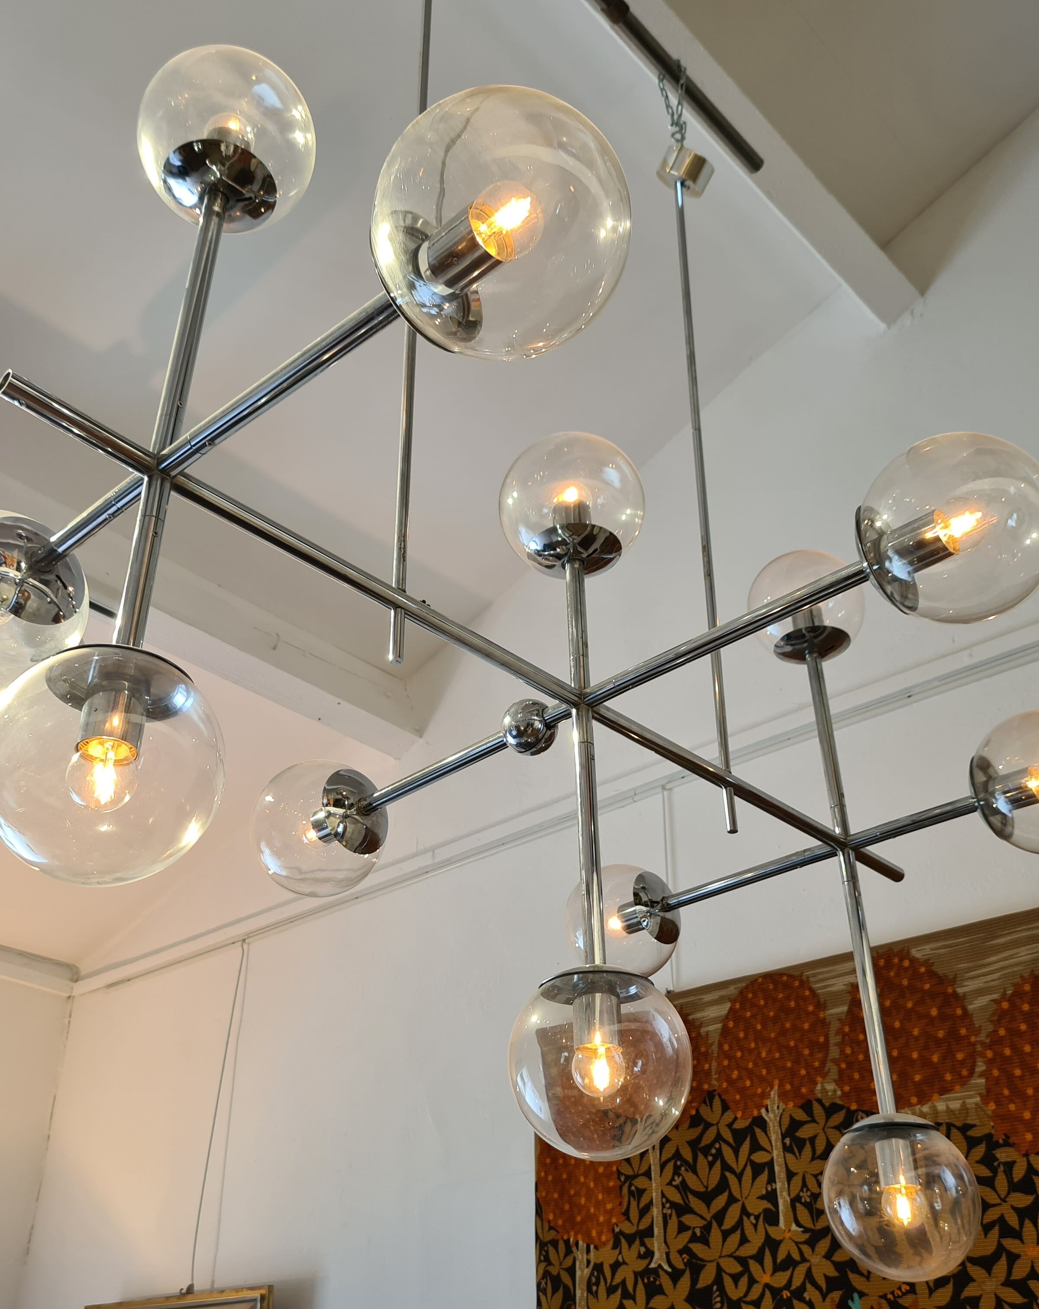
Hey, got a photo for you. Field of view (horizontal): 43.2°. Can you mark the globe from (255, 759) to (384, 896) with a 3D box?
[{"bbox_3d":[-0.228,0.200,1.505,0.156,0.156,0.156,-1,-32,0],"label":"globe"}]

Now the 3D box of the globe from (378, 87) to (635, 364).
[{"bbox_3d":[-0.011,-0.255,0.784,0.156,0.156,0.156,-1,-32,0],"label":"globe"}]

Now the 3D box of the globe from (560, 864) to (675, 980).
[{"bbox_3d":[0.141,0.362,1.779,0.156,0.156,0.156,-1,-32,0],"label":"globe"}]

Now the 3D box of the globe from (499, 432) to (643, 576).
[{"bbox_3d":[0.057,-0.160,1.408,0.156,0.156,0.156,-1,-32,0],"label":"globe"}]

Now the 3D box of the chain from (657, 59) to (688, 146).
[{"bbox_3d":[0.239,-0.860,2.044,0.045,0.210,0.028,-27,-41,35],"label":"chain"}]

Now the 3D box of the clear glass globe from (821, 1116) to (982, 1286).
[{"bbox_3d":[0.395,0.562,1.355,0.156,0.156,0.156,-27,-41,35],"label":"clear glass globe"}]

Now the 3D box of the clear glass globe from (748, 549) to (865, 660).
[{"bbox_3d":[0.389,-0.064,1.777,0.156,0.156,0.156,-1,-32,0],"label":"clear glass globe"}]

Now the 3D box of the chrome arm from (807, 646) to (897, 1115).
[{"bbox_3d":[0.392,0.243,1.569,0.021,0.596,0.021,-27,-41,35],"label":"chrome arm"}]

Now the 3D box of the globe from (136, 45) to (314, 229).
[{"bbox_3d":[-0.261,-0.459,1.173,0.156,0.156,0.156,-1,-32,0],"label":"globe"}]

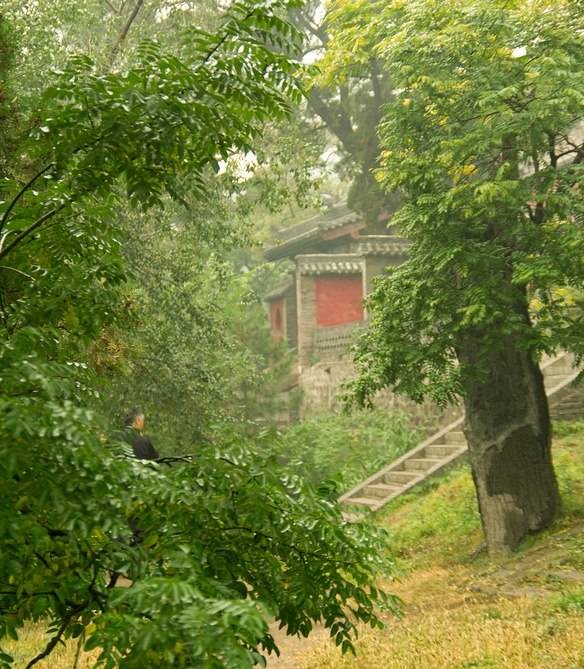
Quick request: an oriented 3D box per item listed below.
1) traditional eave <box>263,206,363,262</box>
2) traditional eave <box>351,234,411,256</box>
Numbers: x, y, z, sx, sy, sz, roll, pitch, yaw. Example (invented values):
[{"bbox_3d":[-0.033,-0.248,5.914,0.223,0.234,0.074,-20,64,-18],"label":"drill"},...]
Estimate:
[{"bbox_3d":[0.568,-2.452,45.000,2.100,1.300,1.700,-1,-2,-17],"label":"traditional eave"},{"bbox_3d":[2.040,-1.995,42.000,1.400,0.460,0.600,-1,-2,-17],"label":"traditional eave"}]

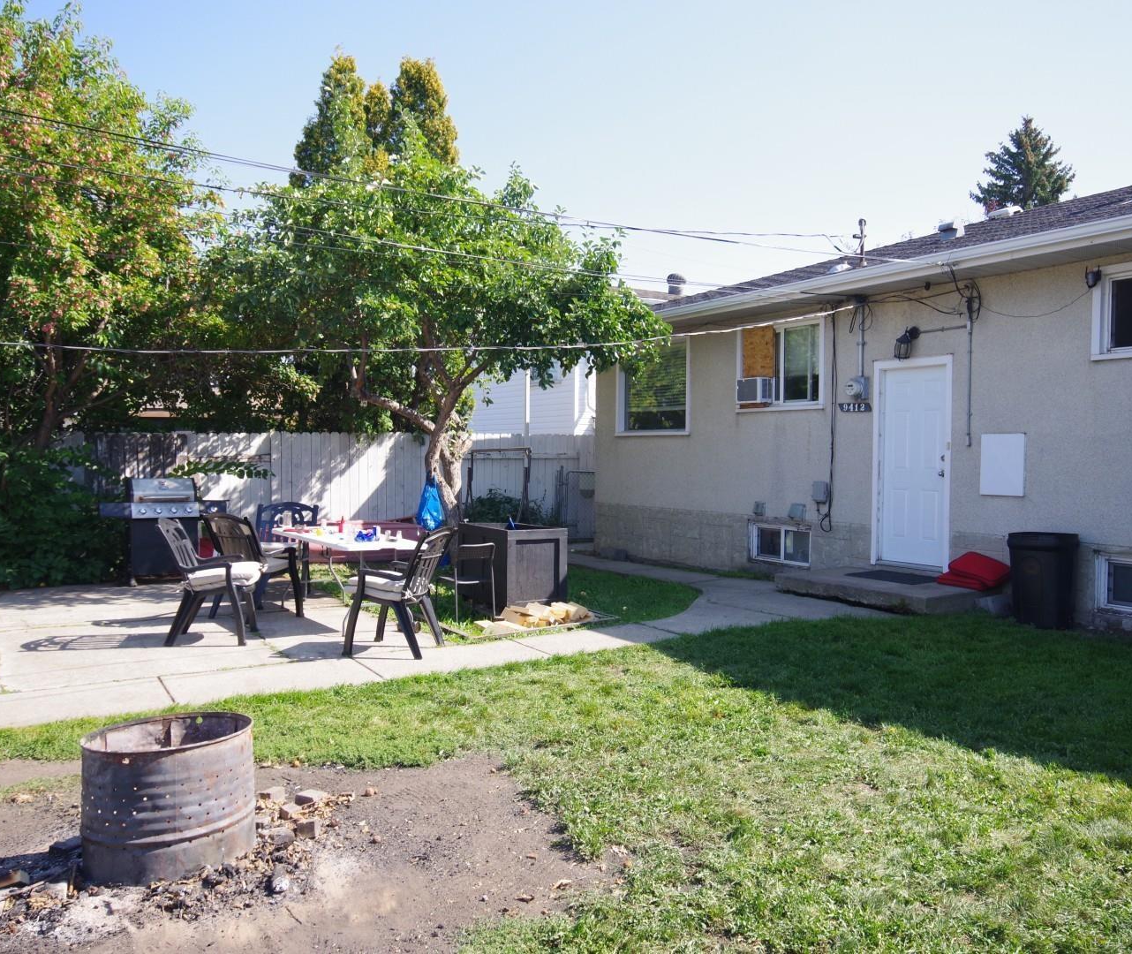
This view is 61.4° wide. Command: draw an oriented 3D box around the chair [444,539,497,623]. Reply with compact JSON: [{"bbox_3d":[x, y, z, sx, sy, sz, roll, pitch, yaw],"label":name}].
[{"bbox_3d":[-0.914,0.904,8.651,0.460,0.700,0.480,0,1,-37],"label":"chair"}]

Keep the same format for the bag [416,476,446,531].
[{"bbox_3d":[-1.693,0.318,11.910,0.360,0.660,0.280,0,1,-8],"label":"bag"}]

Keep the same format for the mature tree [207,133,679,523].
[{"bbox_3d":[-1.585,-1.468,11.772,5.600,5.300,5.200,1,1,0],"label":"mature tree"}]

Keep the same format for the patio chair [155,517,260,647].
[{"bbox_3d":[-2.777,0.802,7.430,0.654,0.918,0.570,0,1,-8],"label":"patio chair"}]

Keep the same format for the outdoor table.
[{"bbox_3d":[-1.898,0.884,8.328,0.740,0.733,1.859,0,1,-35],"label":"outdoor table"}]

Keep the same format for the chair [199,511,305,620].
[{"bbox_3d":[-2.759,0.781,8.424,0.570,0.918,0.654,1,1,33],"label":"chair"}]

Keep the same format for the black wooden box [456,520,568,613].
[{"bbox_3d":[-0.525,0.867,9.353,0.650,0.769,1.002,0,2,-32],"label":"black wooden box"}]

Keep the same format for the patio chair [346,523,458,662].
[{"bbox_3d":[-1.216,0.826,7.054,0.654,0.918,0.570,1,1,14],"label":"patio chair"}]

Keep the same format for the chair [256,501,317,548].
[{"bbox_3d":[-2.868,0.751,9.768,0.580,0.920,0.630,1,1,-3],"label":"chair"}]

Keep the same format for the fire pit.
[{"bbox_3d":[-1.444,1.154,3.485,0.585,0.455,0.585,-2,-1,-23],"label":"fire pit"}]

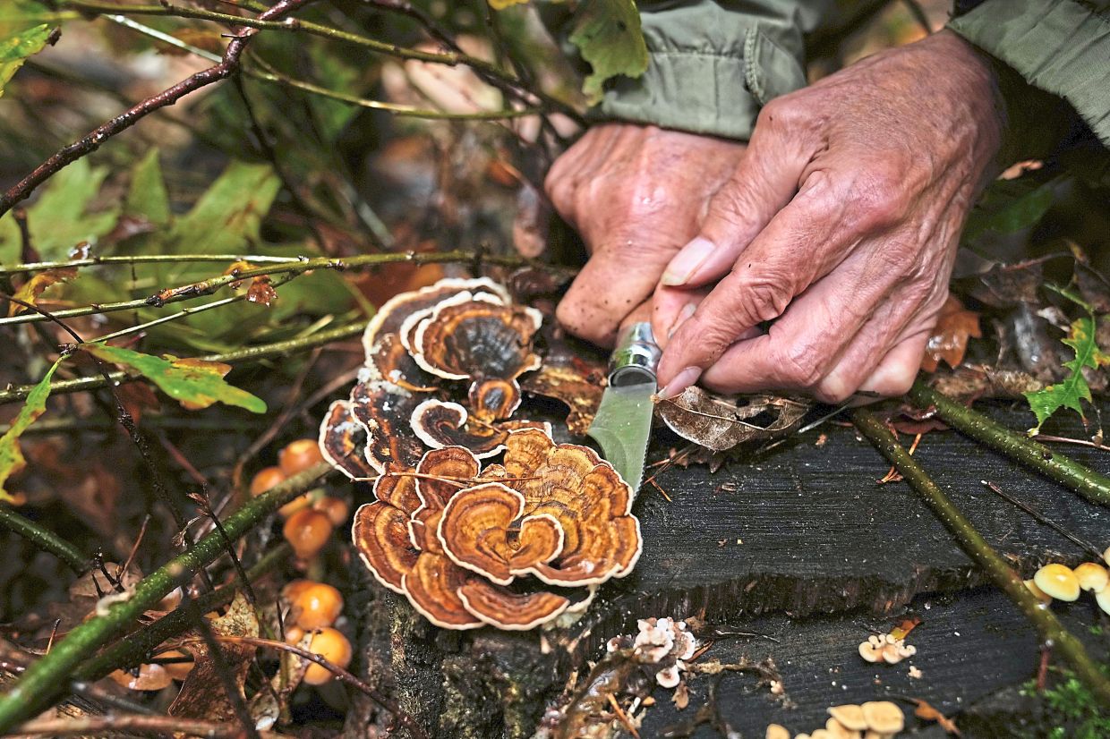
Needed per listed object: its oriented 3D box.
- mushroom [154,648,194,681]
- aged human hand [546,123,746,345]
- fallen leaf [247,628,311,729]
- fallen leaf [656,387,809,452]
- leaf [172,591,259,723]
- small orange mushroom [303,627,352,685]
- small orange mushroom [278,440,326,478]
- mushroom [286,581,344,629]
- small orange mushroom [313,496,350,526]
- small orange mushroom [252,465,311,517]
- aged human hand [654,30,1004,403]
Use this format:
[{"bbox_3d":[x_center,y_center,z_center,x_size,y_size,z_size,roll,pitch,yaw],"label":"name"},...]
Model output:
[{"bbox_3d":[-0.138,0.106,0.445,0.015,0.011,0.015,0,40,0],"label":"mushroom"},{"bbox_3d":[0.039,-0.056,0.496,0.098,0.072,0.108,9,52,22],"label":"aged human hand"},{"bbox_3d":[-0.097,0.111,0.438,0.020,0.011,0.039,27,62,12],"label":"fallen leaf"},{"bbox_3d":[0.064,0.018,0.445,0.057,0.017,0.035,0,40,0],"label":"fallen leaf"},{"bbox_3d":[-0.121,0.103,0.438,0.032,0.014,0.049,16,57,7],"label":"leaf"},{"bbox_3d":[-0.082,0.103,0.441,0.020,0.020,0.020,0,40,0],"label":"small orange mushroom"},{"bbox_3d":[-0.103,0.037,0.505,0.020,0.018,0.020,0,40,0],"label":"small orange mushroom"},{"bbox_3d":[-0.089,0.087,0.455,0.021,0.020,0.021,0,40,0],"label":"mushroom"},{"bbox_3d":[-0.090,0.058,0.499,0.017,0.015,0.017,0,40,0],"label":"small orange mushroom"},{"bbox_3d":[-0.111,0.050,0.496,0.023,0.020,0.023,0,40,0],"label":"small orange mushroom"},{"bbox_3d":[0.106,-0.052,0.460,0.103,0.072,0.165,46,74,0],"label":"aged human hand"}]

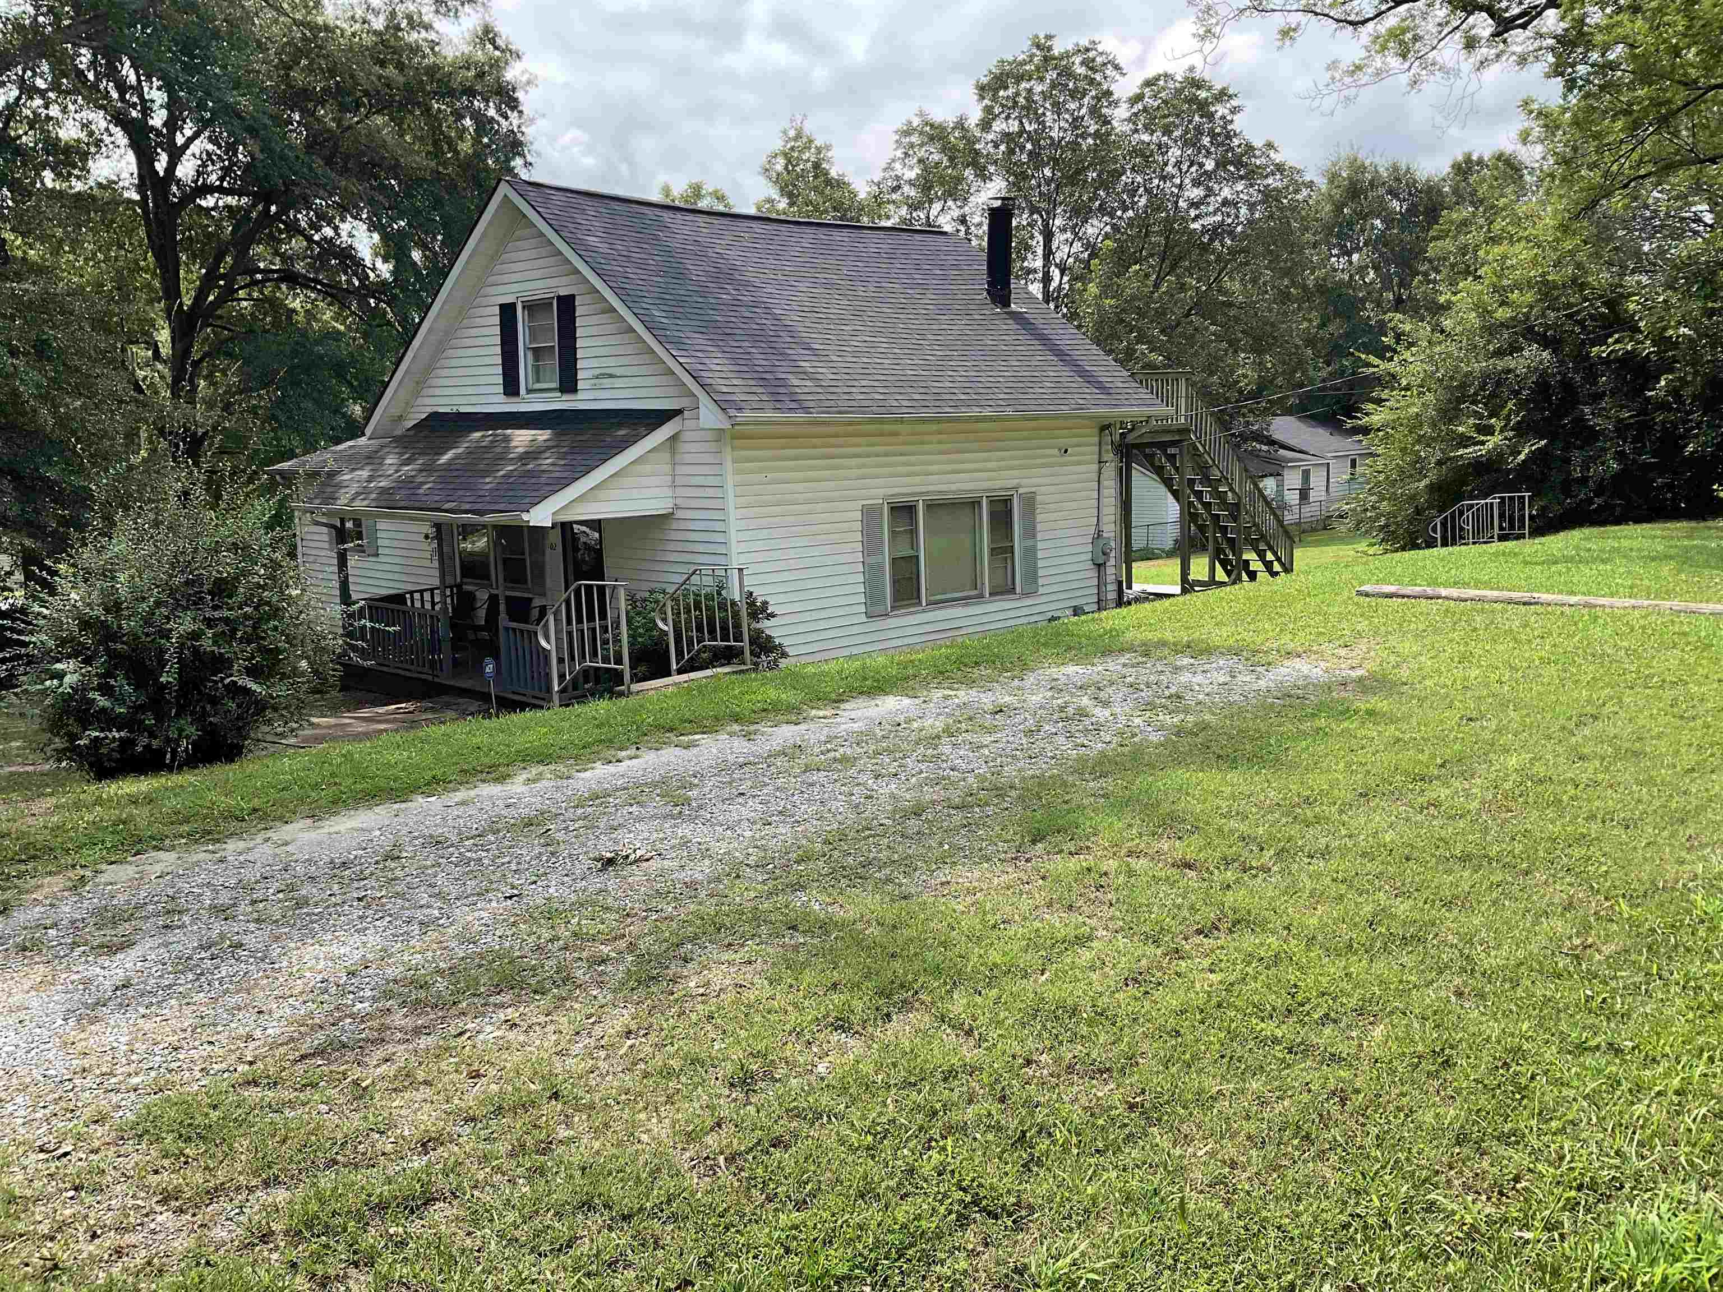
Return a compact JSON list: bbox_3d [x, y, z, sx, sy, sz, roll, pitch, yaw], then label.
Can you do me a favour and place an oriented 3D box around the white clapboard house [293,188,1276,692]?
[{"bbox_3d":[-3.228,-3.360,22.085,11.989,6.373,10.318,8,12,44],"label":"white clapboard house"}]

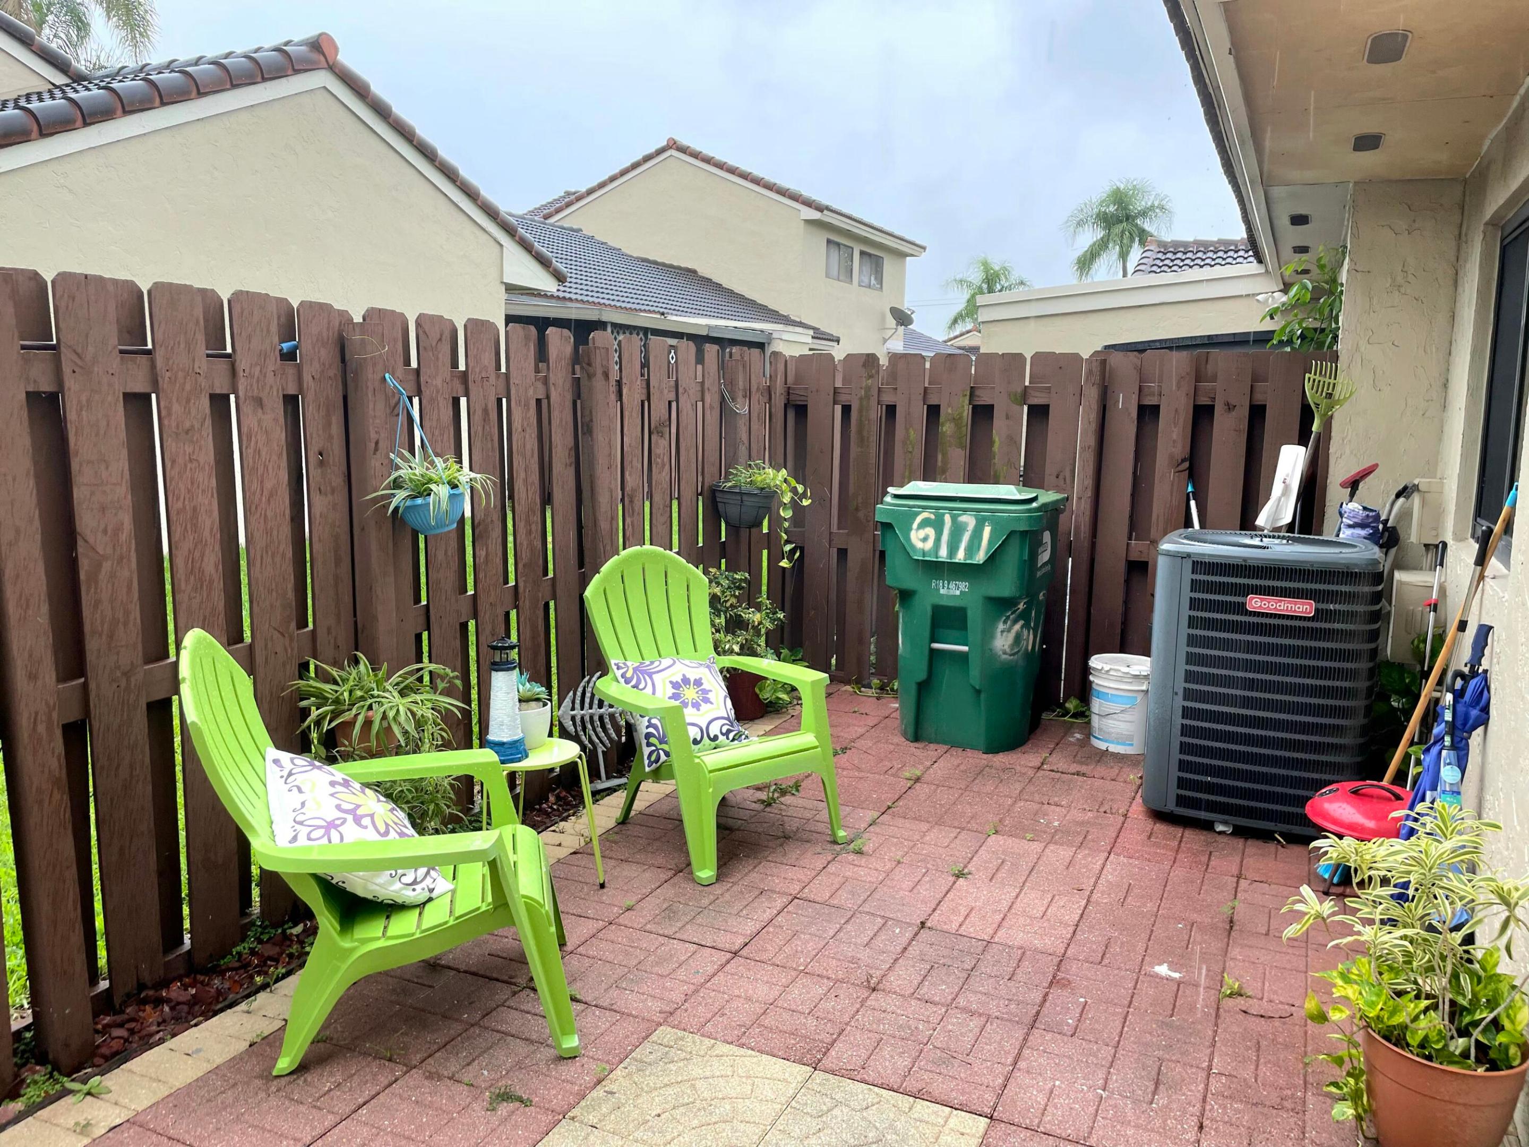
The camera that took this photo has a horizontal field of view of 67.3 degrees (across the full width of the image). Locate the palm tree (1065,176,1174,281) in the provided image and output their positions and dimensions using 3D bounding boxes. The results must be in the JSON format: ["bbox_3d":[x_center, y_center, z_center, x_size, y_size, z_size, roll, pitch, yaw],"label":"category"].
[{"bbox_3d":[14.291,-10.922,47.260,4.310,10.226,4.310,3,9,16],"label":"palm tree"}]

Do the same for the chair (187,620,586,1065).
[{"bbox_3d":[-0.912,0.614,2.804,0.864,0.978,0.752,-1,9,-12],"label":"chair"}]

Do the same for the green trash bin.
[{"bbox_3d":[0.998,0.158,5.273,0.727,1.151,0.858,5,10,26],"label":"green trash bin"}]

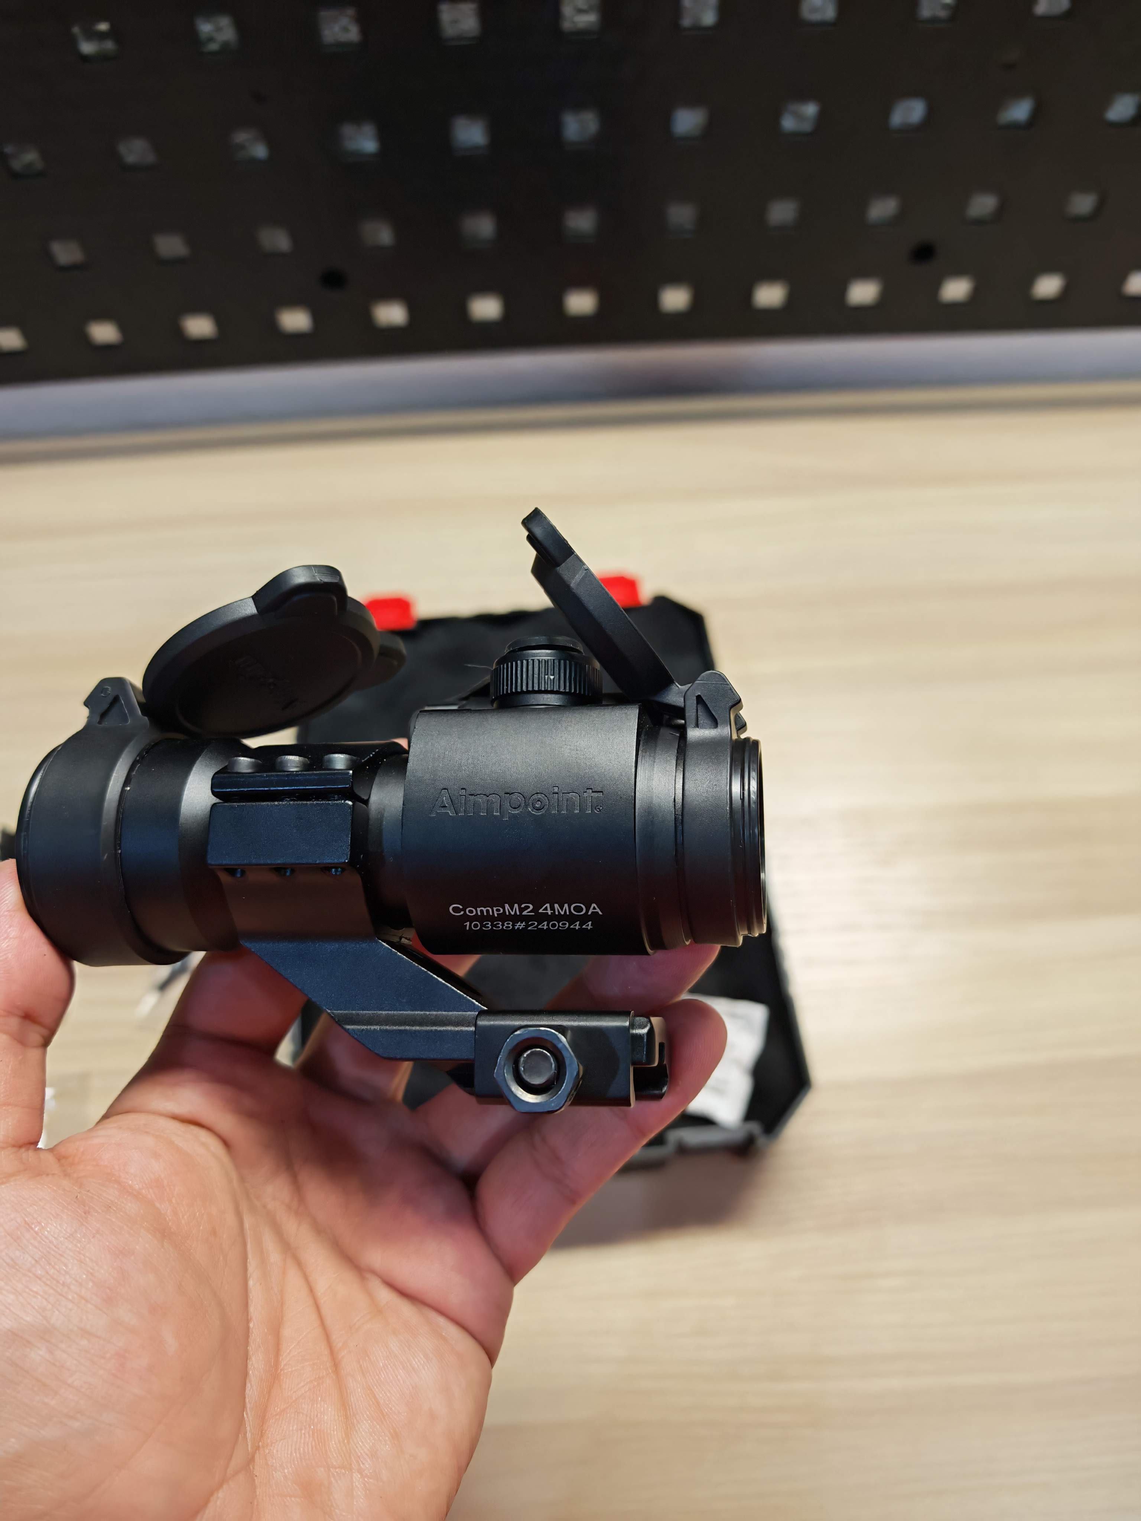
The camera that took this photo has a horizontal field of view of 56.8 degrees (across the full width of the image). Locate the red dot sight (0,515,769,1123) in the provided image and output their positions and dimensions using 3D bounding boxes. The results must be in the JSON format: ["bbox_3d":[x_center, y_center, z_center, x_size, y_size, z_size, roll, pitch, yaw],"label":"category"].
[{"bbox_3d":[-0.029,0.007,0.205,0.131,0.059,0.114,-2,72,8],"label":"red dot sight"}]

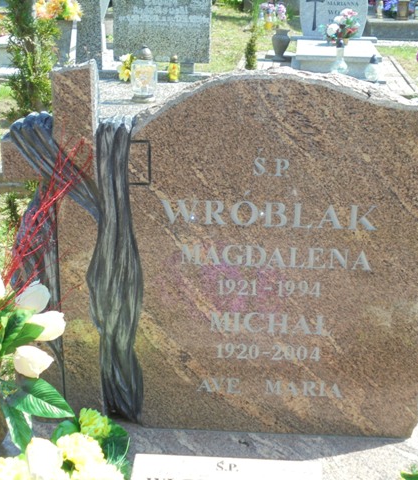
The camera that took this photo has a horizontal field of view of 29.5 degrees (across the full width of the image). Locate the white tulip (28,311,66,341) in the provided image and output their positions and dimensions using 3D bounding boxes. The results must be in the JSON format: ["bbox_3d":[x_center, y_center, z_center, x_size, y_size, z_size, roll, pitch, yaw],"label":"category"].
[{"bbox_3d":[-0.321,0.169,1.570,0.070,0.058,0.060,2,21,0],"label":"white tulip"}]

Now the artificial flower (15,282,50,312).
[{"bbox_3d":[-0.349,0.112,1.580,0.066,0.065,0.060,2,21,0],"label":"artificial flower"}]

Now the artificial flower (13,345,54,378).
[{"bbox_3d":[-0.347,0.240,1.570,0.072,0.062,0.062,2,21,0],"label":"artificial flower"}]

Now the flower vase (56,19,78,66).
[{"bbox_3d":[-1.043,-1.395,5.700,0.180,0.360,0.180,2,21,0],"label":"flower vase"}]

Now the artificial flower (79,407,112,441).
[{"bbox_3d":[-0.234,0.381,1.640,0.062,0.058,0.060,2,21,0],"label":"artificial flower"}]

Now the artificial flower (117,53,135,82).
[{"bbox_3d":[-0.571,-1.193,5.500,0.125,0.200,0.125,2,21,0],"label":"artificial flower"}]

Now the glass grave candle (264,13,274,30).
[{"bbox_3d":[0.943,-3.463,12.600,0.145,0.265,0.145,2,20,0],"label":"glass grave candle"}]

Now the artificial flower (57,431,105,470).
[{"bbox_3d":[-0.246,0.408,1.520,0.092,0.070,0.085,2,21,0],"label":"artificial flower"}]

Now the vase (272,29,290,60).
[{"bbox_3d":[0.743,-2.017,8.200,0.185,0.330,0.185,2,21,0],"label":"vase"}]

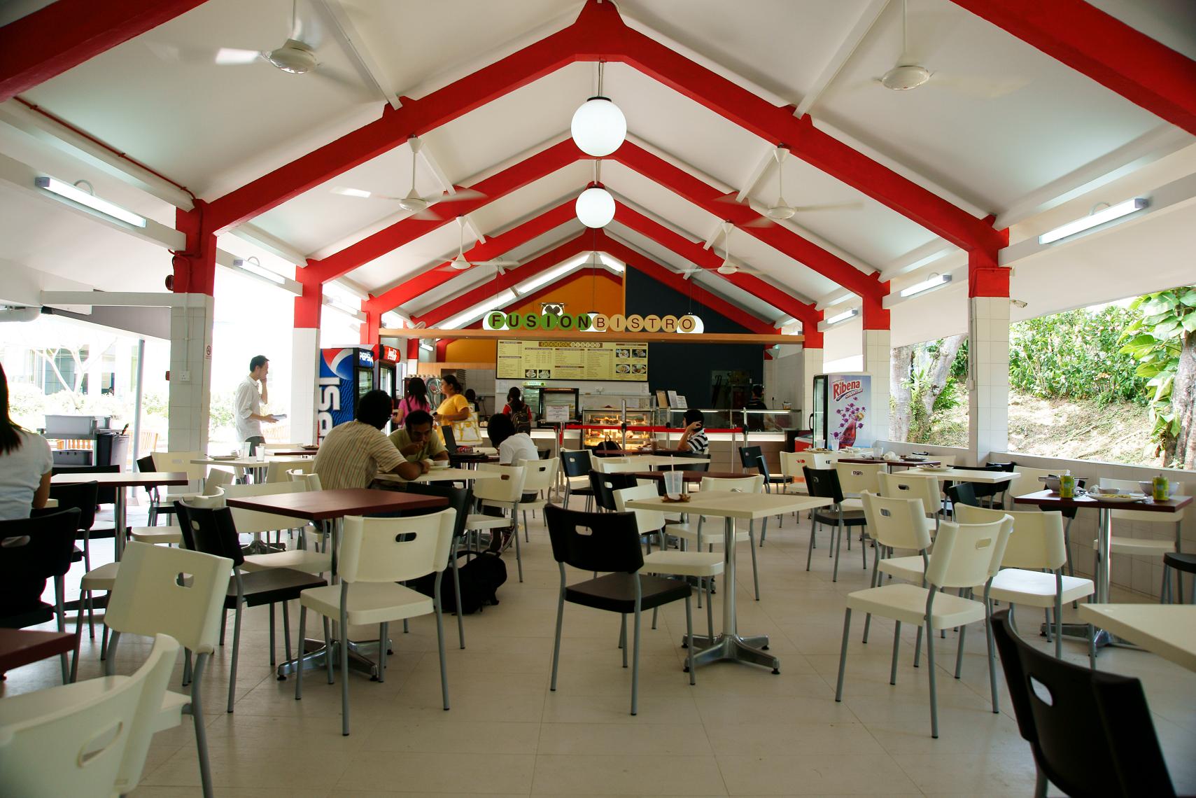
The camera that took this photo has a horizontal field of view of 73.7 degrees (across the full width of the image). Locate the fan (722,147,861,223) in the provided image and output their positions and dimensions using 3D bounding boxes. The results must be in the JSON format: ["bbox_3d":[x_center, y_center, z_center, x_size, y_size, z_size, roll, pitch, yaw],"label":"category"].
[{"bbox_3d":[1.740,-2.011,7.446,1.420,0.680,1.420,1,-1,0],"label":"fan"}]

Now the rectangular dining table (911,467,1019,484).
[{"bbox_3d":[2.588,0.918,5.776,0.700,0.750,0.700,2,-1,-41],"label":"rectangular dining table"}]

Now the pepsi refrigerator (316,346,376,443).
[{"bbox_3d":[-3.649,0.308,11.404,0.646,2.020,0.636,0,-1,7],"label":"pepsi refrigerator"}]

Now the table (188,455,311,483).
[{"bbox_3d":[-2.690,0.865,6.309,0.707,0.758,0.707,0,-1,31],"label":"table"}]

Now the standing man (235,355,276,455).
[{"bbox_3d":[-3.678,0.383,8.570,0.450,1.730,0.480,1,-1,0],"label":"standing man"}]

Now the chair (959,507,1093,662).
[{"bbox_3d":[1.914,0.857,3.591,0.460,0.780,0.510,0,-1,44],"label":"chair"}]

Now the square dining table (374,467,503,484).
[{"bbox_3d":[-1.092,0.861,5.218,0.700,0.750,0.700,0,-1,41],"label":"square dining table"}]

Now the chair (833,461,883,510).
[{"bbox_3d":[2.072,0.910,6.652,0.460,0.780,0.510,1,-1,-5],"label":"chair"}]

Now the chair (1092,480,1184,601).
[{"bbox_3d":[3.163,0.882,4.703,0.465,0.788,0.515,0,-1,25],"label":"chair"}]

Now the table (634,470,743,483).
[{"bbox_3d":[0.573,0.885,5.401,0.700,0.750,0.700,0,-1,44],"label":"table"}]

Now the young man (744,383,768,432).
[{"bbox_3d":[3.005,0.597,15.217,0.360,1.726,0.500,2,-1,-40],"label":"young man"}]

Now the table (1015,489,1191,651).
[{"bbox_3d":[2.680,0.896,4.209,0.700,0.745,0.700,0,-1,35],"label":"table"}]

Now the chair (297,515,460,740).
[{"bbox_3d":[-0.880,0.812,3.133,0.460,0.780,0.530,2,-1,-42],"label":"chair"}]

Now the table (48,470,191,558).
[{"bbox_3d":[-2.742,0.823,4.574,0.700,0.745,0.700,1,-1,-26],"label":"table"}]

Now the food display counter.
[{"bbox_3d":[0.341,0.805,14.322,1.270,1.211,0.760,1,-1,0],"label":"food display counter"}]

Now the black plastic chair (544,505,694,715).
[{"bbox_3d":[0.110,0.829,3.367,0.465,0.788,0.515,0,-1,41],"label":"black plastic chair"}]

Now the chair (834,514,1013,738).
[{"bbox_3d":[1.274,0.841,3.178,0.460,0.780,0.510,1,-1,-34],"label":"chair"}]

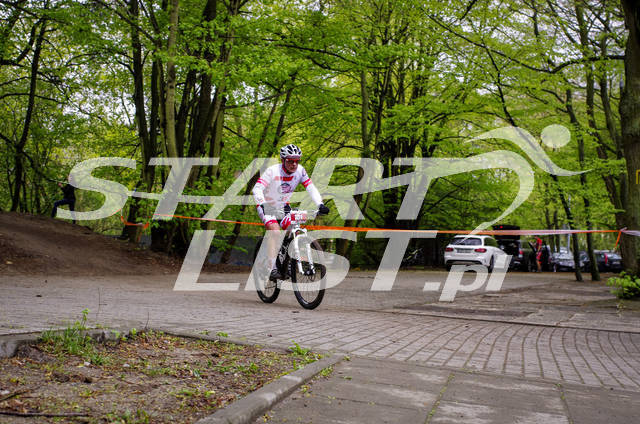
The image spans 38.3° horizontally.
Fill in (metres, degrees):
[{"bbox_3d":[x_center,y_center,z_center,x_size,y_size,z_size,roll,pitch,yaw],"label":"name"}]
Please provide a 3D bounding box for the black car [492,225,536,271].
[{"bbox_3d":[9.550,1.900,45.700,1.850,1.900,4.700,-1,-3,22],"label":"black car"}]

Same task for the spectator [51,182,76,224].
[{"bbox_3d":[-8.620,-0.370,31.000,0.800,1.650,0.550,0,-2,9],"label":"spectator"}]

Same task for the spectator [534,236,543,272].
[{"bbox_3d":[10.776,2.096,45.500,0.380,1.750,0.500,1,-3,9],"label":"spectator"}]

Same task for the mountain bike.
[{"bbox_3d":[-0.322,0.475,9.620,0.690,1.030,1.800,1,-3,-26],"label":"mountain bike"}]

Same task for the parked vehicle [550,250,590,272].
[{"bbox_3d":[15.235,2.974,56.000,1.800,1.470,4.350,0,-3,26],"label":"parked vehicle"}]

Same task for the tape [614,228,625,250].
[{"bbox_3d":[5.194,0.477,16.000,0.170,0.380,0.080,0,-3,18],"label":"tape"}]

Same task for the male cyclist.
[{"bbox_3d":[-0.330,0.005,9.660,0.720,1.440,0.800,1,-3,-25],"label":"male cyclist"}]

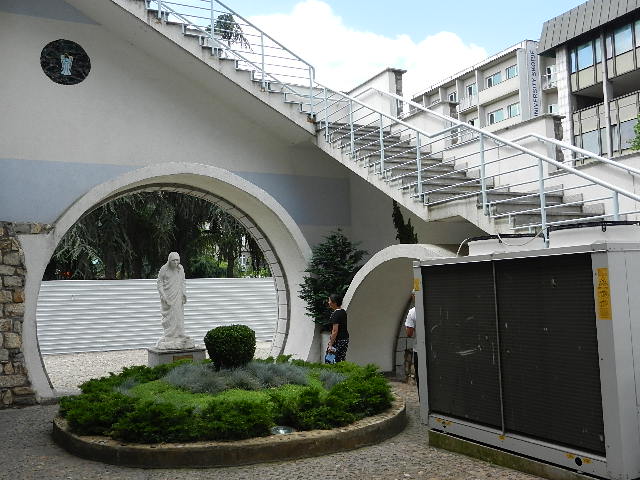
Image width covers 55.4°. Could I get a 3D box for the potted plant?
[{"bbox_3d":[0.242,1.211,11.275,1.250,2.720,1.200,-2,-5,0],"label":"potted plant"}]

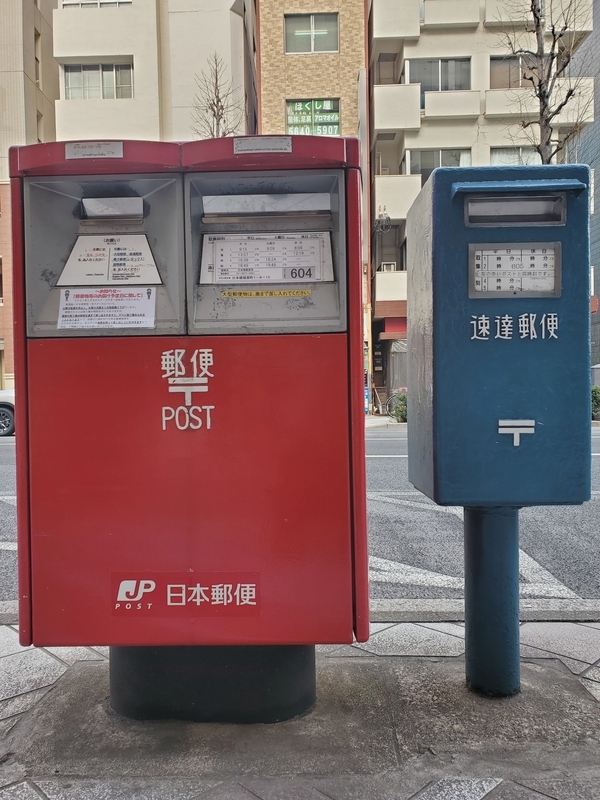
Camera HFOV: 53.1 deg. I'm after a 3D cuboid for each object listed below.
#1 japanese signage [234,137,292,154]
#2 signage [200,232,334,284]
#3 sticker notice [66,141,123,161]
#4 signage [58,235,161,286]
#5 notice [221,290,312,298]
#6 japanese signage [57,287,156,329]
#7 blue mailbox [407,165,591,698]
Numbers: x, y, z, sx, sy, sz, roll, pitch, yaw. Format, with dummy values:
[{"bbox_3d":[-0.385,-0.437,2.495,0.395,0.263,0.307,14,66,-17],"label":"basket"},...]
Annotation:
[{"bbox_3d":[-0.079,-0.547,1.294,0.125,0.034,0.010,-1,1,1],"label":"japanese signage"},{"bbox_3d":[-0.075,-0.328,1.387,0.305,0.130,0.010,-1,-17,1],"label":"signage"},{"bbox_3d":[-0.444,-0.539,1.298,0.125,0.036,0.010,-1,1,1],"label":"sticker notice"},{"bbox_3d":[-0.435,-0.324,1.391,0.242,0.128,0.010,-1,-17,1],"label":"signage"},{"bbox_3d":[-0.075,-0.238,1.359,0.203,0.018,0.010,-1,-17,1],"label":"notice"},{"bbox_3d":[-0.434,-0.208,1.355,0.220,0.101,0.010,-1,-17,1],"label":"japanese signage"},{"bbox_3d":[0.507,0.107,1.565,0.368,1.312,0.387,-1,1,0],"label":"blue mailbox"}]

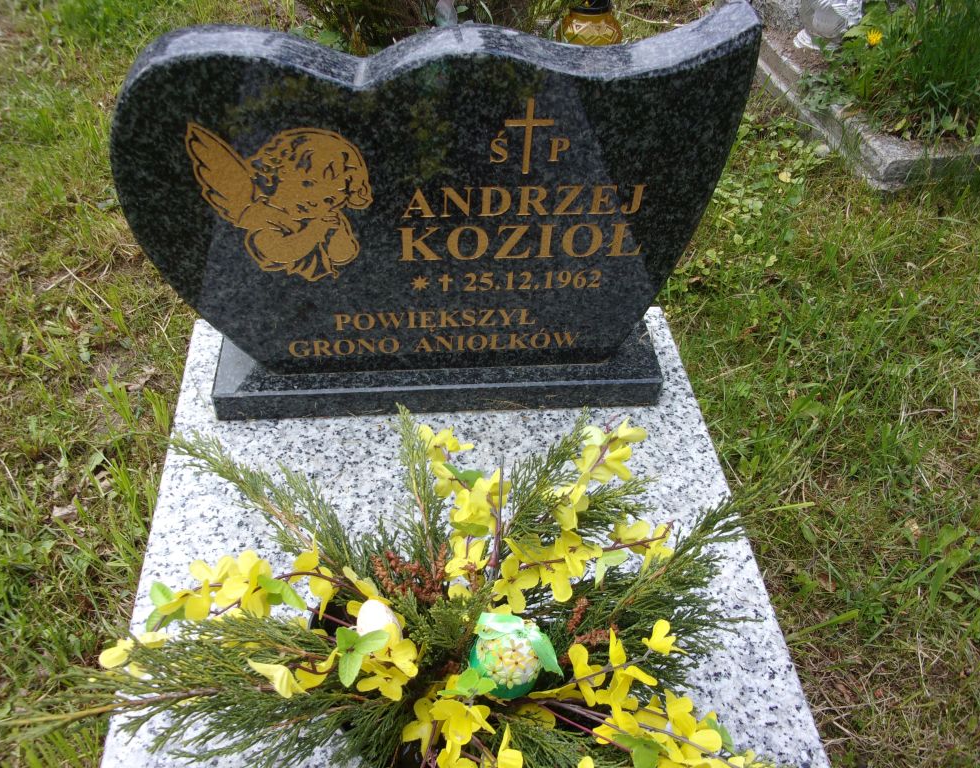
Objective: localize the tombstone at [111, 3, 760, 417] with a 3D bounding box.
[{"bbox_3d":[-0.061,-0.169,0.881,0.577,0.456,0.127,-2,46,-6],"label":"tombstone"}]

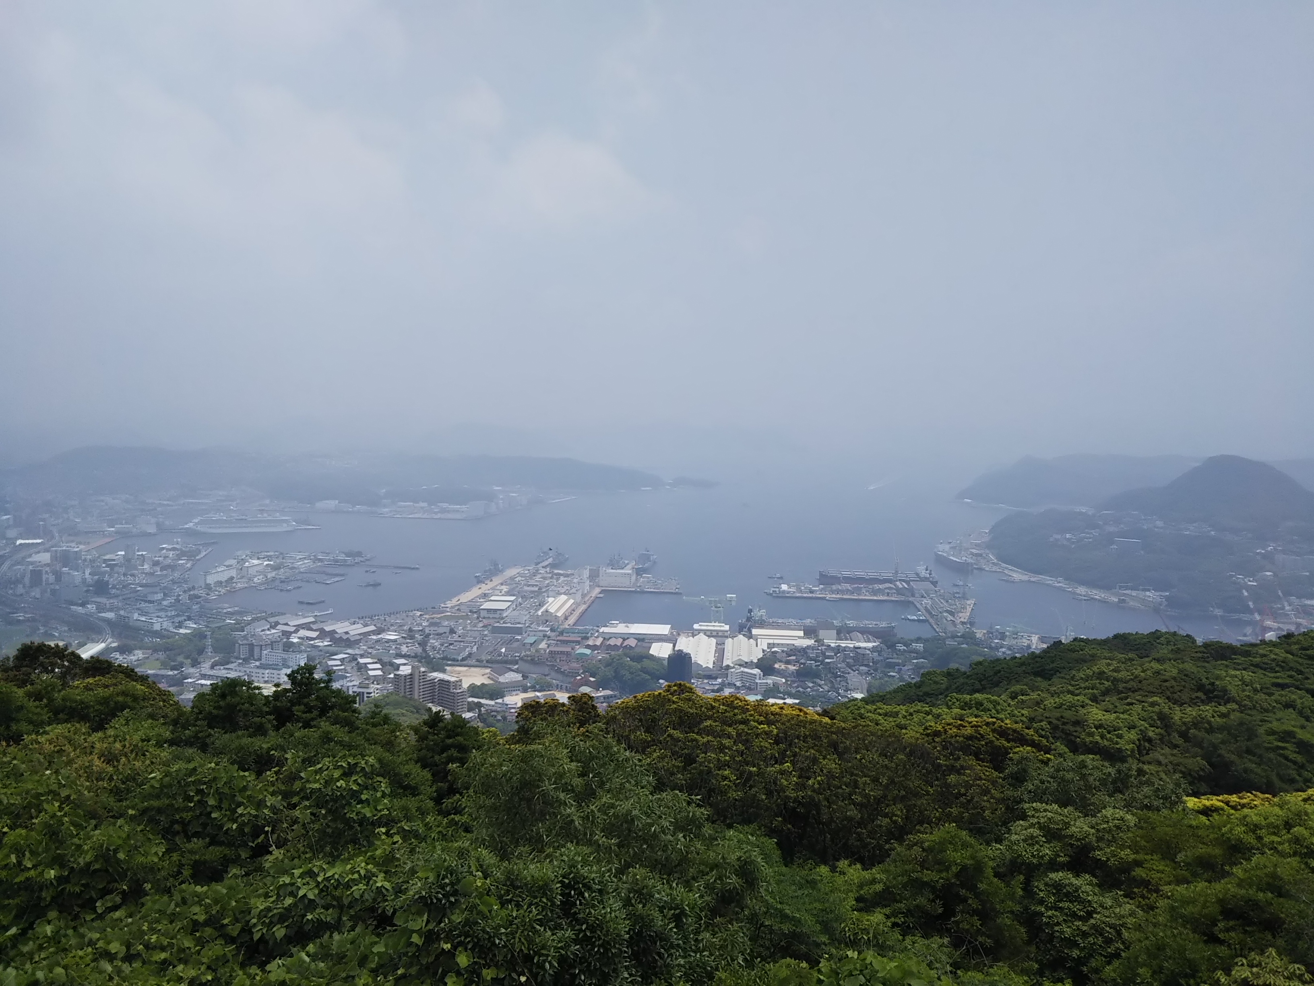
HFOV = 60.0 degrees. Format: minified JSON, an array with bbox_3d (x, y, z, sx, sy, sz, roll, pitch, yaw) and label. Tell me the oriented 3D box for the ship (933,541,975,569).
[{"bbox_3d":[653.890,133.880,2492.970,30.000,38.000,206.000,0,5,-5],"label":"ship"}]

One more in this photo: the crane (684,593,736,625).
[{"bbox_3d":[81.000,183.470,1741.770,81.300,58.700,20.000,1,5,9],"label":"crane"}]

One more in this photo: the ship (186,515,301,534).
[{"bbox_3d":[-1123.050,79.780,3069.080,292.000,48.000,36.000,-1,5,-14],"label":"ship"}]

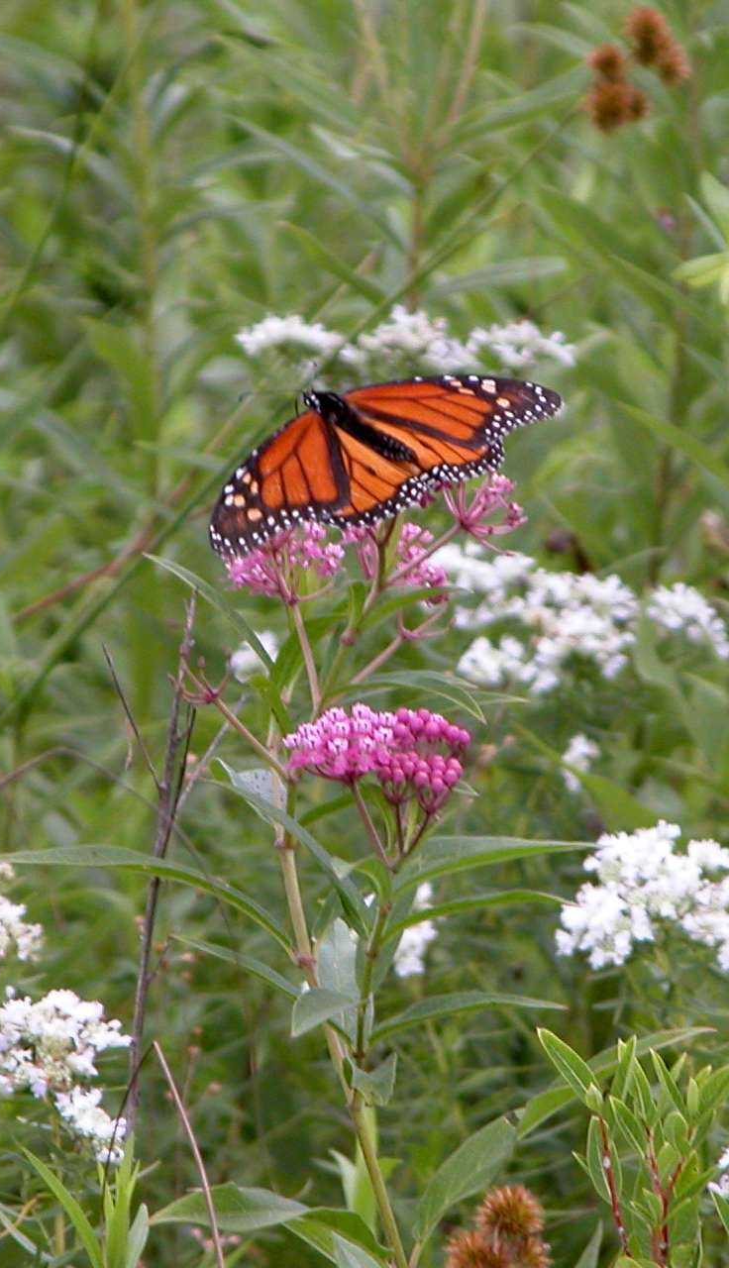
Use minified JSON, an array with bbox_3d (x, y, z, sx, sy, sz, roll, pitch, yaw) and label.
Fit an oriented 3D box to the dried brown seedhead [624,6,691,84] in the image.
[{"bbox_3d":[0.090,-0.181,3.150,0.021,0.022,0.017,0,14,0],"label":"dried brown seedhead"}]

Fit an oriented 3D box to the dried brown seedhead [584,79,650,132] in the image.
[{"bbox_3d":[0.078,-0.162,3.150,0.020,0.015,0.016,0,14,0],"label":"dried brown seedhead"}]

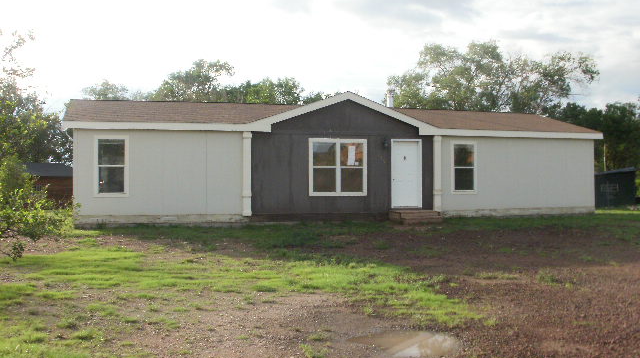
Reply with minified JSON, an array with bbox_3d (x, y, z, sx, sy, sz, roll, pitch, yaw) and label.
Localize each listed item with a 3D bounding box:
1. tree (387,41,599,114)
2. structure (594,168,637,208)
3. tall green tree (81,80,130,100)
[{"bbox_3d":[11.639,-3.786,45.049,14.300,10.800,11.500,0,-1,15],"label":"tree"},{"bbox_3d":[13.950,0.430,32.000,2.500,2.000,2.400,0,-1,-12],"label":"structure"},{"bbox_3d":[-17.984,-3.107,56.045,5.800,9.900,5.800,0,-1,-6],"label":"tall green tree"}]

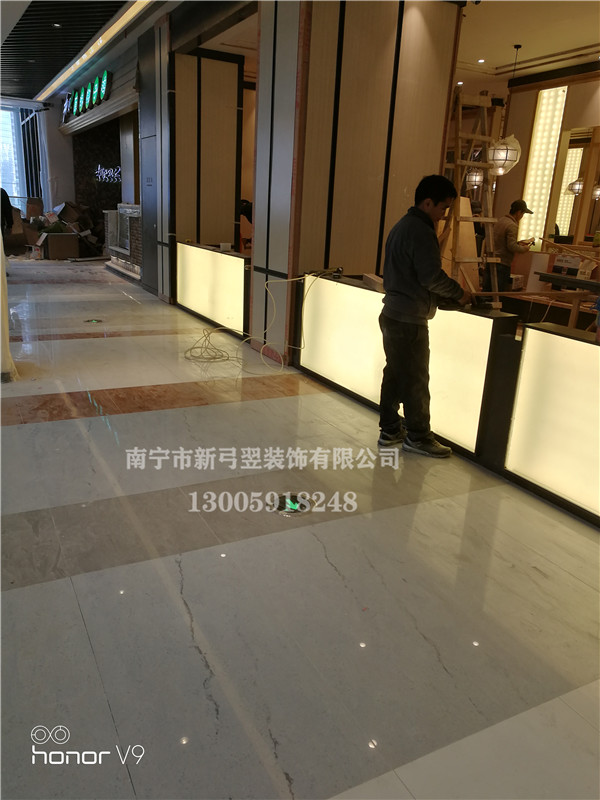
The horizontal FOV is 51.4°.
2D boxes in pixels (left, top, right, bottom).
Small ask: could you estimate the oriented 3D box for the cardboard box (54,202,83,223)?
[{"bbox_3d":[-5.763,-4.693,15.534,0.420,0.400,0.380,39,0,-26],"label":"cardboard box"}]

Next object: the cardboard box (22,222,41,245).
[{"bbox_3d":[-6.501,-4.007,15.108,0.380,0.480,0.360,-15,23,-24],"label":"cardboard box"}]

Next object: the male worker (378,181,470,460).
[{"bbox_3d":[0.709,-0.457,3.605,0.540,1.585,0.490,1,17,-9],"label":"male worker"}]

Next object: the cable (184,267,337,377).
[{"bbox_3d":[-0.428,-0.776,5.613,0.970,0.940,1.720,-6,19,-27],"label":"cable"}]

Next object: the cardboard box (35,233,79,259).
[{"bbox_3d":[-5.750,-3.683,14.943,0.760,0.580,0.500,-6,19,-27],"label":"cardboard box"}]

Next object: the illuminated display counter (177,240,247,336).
[{"bbox_3d":[-1.111,-1.415,7.618,0.070,0.800,2.360,-6,19,-27],"label":"illuminated display counter"}]

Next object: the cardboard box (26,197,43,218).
[{"bbox_3d":[-6.530,-4.722,15.347,0.360,0.480,0.360,-6,19,-27],"label":"cardboard box"}]

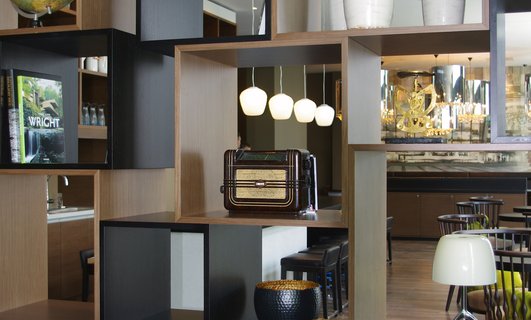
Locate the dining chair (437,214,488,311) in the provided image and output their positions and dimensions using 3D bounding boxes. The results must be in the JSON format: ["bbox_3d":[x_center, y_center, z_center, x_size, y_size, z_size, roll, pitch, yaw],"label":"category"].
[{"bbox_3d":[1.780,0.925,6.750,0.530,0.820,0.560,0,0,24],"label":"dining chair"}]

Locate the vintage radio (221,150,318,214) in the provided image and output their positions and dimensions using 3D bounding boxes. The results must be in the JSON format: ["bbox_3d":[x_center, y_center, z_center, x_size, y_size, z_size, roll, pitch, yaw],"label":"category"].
[{"bbox_3d":[0.015,0.074,2.733,0.289,0.221,0.200,0,1,20],"label":"vintage radio"}]

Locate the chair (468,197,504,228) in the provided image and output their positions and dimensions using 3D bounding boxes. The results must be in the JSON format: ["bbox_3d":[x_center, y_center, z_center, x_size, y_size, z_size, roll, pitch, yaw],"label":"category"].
[{"bbox_3d":[2.980,0.971,10.000,0.530,0.870,0.550,0,1,14],"label":"chair"}]

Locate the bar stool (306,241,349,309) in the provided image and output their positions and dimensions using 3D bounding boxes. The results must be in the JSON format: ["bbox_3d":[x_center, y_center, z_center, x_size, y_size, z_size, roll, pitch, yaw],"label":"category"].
[{"bbox_3d":[0.557,1.030,6.830,0.404,0.601,0.395,0,0,20],"label":"bar stool"}]

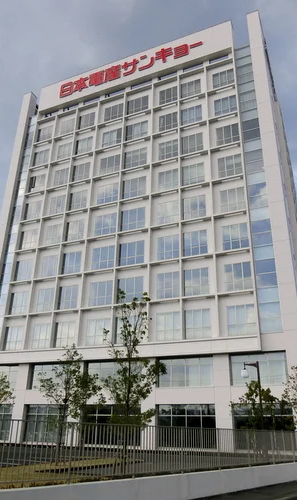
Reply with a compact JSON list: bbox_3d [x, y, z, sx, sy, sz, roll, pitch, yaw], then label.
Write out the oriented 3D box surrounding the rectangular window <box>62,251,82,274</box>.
[{"bbox_3d":[-8.497,1.526,40.195,2.430,2.590,0.200,-8,-24,22],"label":"rectangular window"}]

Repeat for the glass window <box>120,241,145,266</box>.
[{"bbox_3d":[-1.725,0.455,37.463,2.960,2.670,0.200,-8,-24,22],"label":"glass window"}]

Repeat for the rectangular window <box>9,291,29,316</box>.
[{"bbox_3d":[-14.722,6.101,41.191,2.630,2.570,0.200,-8,-24,22],"label":"rectangular window"}]

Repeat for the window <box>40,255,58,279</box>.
[{"bbox_3d":[-11.046,1.691,40.966,2.409,2.528,0.150,-9,-25,22],"label":"window"}]

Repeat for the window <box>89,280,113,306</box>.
[{"bbox_3d":[-5.005,4.649,38.774,3.110,2.620,0.200,-9,-25,22],"label":"window"}]

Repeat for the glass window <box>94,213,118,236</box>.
[{"bbox_3d":[-4.850,-2.867,41.400,2.950,2.510,0.150,-8,-25,21],"label":"glass window"}]

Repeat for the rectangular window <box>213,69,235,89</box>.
[{"bbox_3d":[8.889,-20.094,42.661,2.390,2.450,0.150,-8,-25,21],"label":"rectangular window"}]

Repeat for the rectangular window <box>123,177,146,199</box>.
[{"bbox_3d":[-1.603,-7.156,41.791,2.950,2.450,0.150,-8,-25,21],"label":"rectangular window"}]

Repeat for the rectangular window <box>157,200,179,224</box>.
[{"bbox_3d":[2.172,-3.786,37.421,2.510,2.470,0.200,-8,-24,22],"label":"rectangular window"}]

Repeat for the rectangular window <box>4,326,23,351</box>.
[{"bbox_3d":[-15.021,9.927,40.449,2.690,2.620,0.150,-8,-25,21],"label":"rectangular window"}]

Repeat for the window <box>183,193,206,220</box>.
[{"bbox_3d":[4.551,-4.283,36.241,2.409,2.528,0.150,-9,-25,22],"label":"window"}]

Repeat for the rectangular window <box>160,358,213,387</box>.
[{"bbox_3d":[3.149,10.473,30.941,4.980,2.410,0.200,-8,-24,22],"label":"rectangular window"}]

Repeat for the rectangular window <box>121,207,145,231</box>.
[{"bbox_3d":[-1.623,-3.172,38.946,2.900,2.670,0.200,-8,-24,22],"label":"rectangular window"}]

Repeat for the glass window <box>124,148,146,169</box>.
[{"bbox_3d":[-1.542,-11.039,43.964,3.030,2.690,0.200,-9,-25,22],"label":"glass window"}]

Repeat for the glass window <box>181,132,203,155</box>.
[{"bbox_3d":[4.692,-11.584,39.316,2.409,2.528,0.150,-9,-25,22],"label":"glass window"}]

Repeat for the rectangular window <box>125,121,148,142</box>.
[{"bbox_3d":[-1.520,-14.325,43.401,2.903,2.528,0.150,-9,-25,22],"label":"rectangular window"}]

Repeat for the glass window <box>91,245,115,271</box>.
[{"bbox_3d":[-4.687,0.734,38.403,2.903,2.528,0.150,-9,-25,22],"label":"glass window"}]

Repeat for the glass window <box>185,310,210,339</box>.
[{"bbox_3d":[4.376,6.608,31.996,2.470,2.570,0.200,-8,-24,22],"label":"glass window"}]

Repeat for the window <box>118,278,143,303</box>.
[{"bbox_3d":[-1.872,3.882,35.732,2.903,2.528,0.150,-9,-25,22],"label":"window"}]

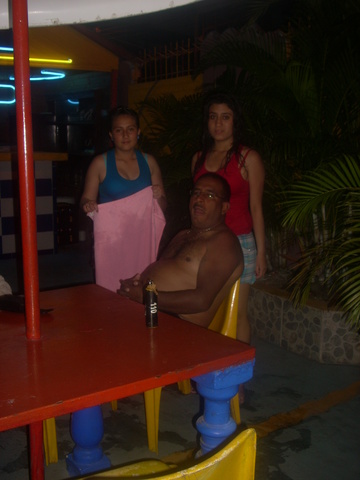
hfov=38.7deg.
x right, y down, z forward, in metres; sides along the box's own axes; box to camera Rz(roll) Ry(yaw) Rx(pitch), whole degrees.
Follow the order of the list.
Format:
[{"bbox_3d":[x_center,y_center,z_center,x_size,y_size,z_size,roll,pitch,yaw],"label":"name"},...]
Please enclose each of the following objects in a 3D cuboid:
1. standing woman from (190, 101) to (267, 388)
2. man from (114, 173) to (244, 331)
[{"bbox_3d":[0.231,0.052,2.641,0.420,1.580,0.280,5,9,23],"label":"standing woman"},{"bbox_3d":[-0.165,0.282,2.347,0.850,1.190,0.570,-4,9,-31],"label":"man"}]

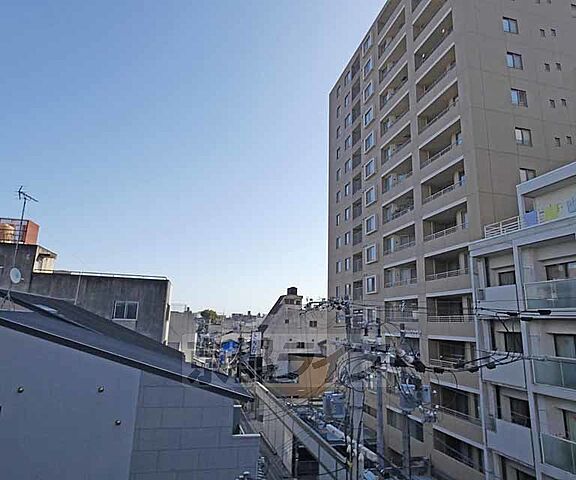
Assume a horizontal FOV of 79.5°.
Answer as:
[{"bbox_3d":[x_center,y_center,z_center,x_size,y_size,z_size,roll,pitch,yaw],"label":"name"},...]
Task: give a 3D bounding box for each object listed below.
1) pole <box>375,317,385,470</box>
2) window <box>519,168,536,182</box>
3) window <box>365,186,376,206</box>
[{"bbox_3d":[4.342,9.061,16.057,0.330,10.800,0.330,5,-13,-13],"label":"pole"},{"bbox_3d":[15.363,-3.866,22.104,1.270,1.250,0.170,5,-13,-13],"label":"window"},{"bbox_3d":[8.261,-4.369,35.021,0.200,1.630,2.050,5,-13,-13],"label":"window"}]

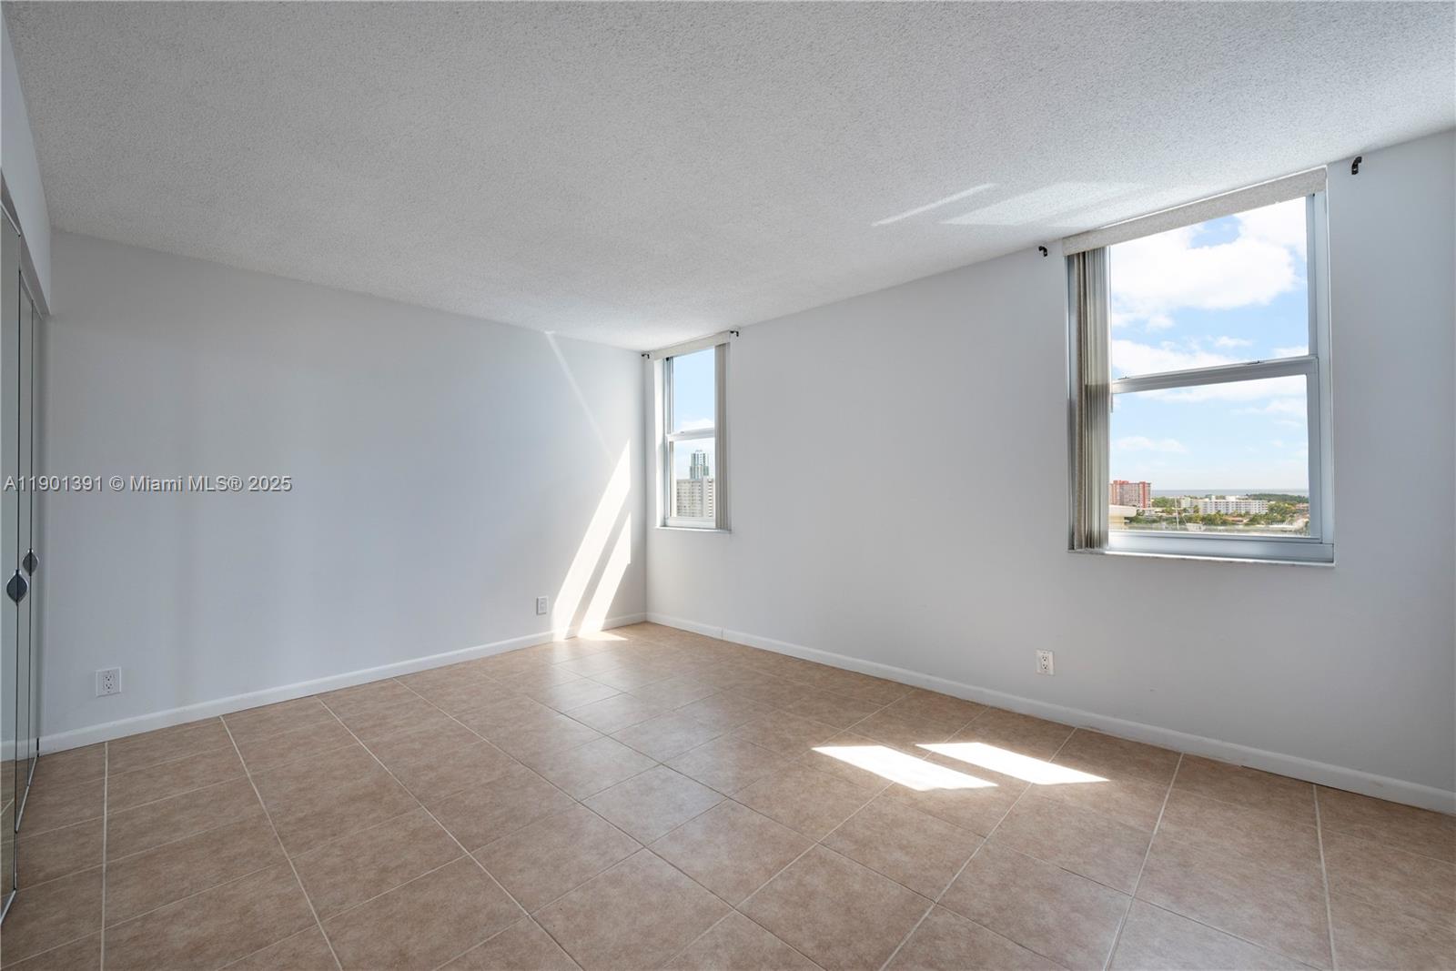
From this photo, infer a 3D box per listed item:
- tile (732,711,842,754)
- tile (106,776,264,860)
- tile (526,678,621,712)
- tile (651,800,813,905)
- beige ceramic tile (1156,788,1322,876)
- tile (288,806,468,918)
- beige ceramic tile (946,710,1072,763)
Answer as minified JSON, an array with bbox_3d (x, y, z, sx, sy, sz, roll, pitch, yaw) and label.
[{"bbox_3d":[0.272,1.204,2.743,0.402,0.010,0.402,-1,-1,43],"label":"tile"},{"bbox_3d":[-2.000,1.220,2.098,0.402,0.010,0.402,-1,-1,43],"label":"tile"},{"bbox_3d":[-0.891,1.220,3.279,0.402,0.010,0.402,-1,-1,43],"label":"tile"},{"bbox_3d":[0.015,1.215,1.905,0.405,0.010,0.405,-1,0,43],"label":"tile"},{"bbox_3d":[1.743,1.185,1.946,0.400,0.010,0.400,-1,-1,43],"label":"beige ceramic tile"},{"bbox_3d":[-1.132,1.209,1.839,0.402,0.010,0.402,-1,-1,43],"label":"tile"},{"bbox_3d":[1.435,1.205,2.814,0.405,0.010,0.405,-1,0,43],"label":"beige ceramic tile"}]

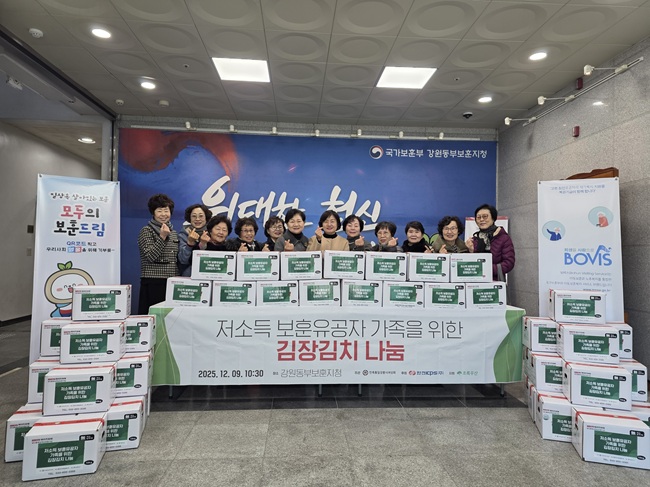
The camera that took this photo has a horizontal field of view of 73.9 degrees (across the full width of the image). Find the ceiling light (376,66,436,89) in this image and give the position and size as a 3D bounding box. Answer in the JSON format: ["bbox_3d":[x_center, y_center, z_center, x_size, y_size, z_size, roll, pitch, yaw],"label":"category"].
[{"bbox_3d":[0.905,-1.858,4.851,0.585,0.040,0.585,1,-1,-3],"label":"ceiling light"}]

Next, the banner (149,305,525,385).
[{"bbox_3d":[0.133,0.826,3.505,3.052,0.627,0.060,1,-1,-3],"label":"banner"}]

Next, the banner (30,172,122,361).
[{"bbox_3d":[-1.957,0.323,3.431,0.600,1.800,0.050,2,-13,-31],"label":"banner"}]

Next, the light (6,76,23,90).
[{"bbox_3d":[-3.561,-1.838,4.972,0.090,0.100,0.220,1,-1,-3],"label":"light"}]

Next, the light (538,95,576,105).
[{"bbox_3d":[2.611,-1.638,4.875,0.360,0.100,0.110,1,-1,-3],"label":"light"}]

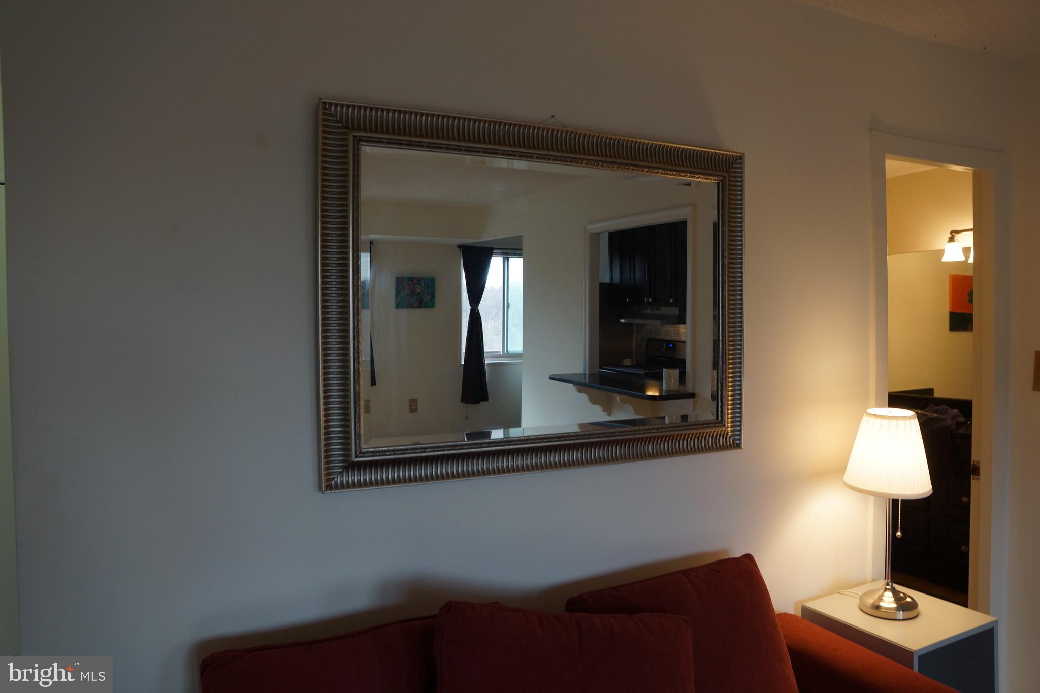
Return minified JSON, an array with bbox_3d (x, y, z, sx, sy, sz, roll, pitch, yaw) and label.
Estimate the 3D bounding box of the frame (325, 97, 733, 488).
[{"bbox_3d":[0.099,-0.113,1.712,1.149,0.825,0.050,-1,1,-25],"label":"frame"}]

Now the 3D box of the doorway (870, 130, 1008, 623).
[{"bbox_3d":[1.423,0.366,2.413,0.715,2.112,0.130,-1,1,-25],"label":"doorway"}]

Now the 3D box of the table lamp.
[{"bbox_3d":[1.049,0.460,1.966,0.220,0.550,0.220,-1,1,-25],"label":"table lamp"}]

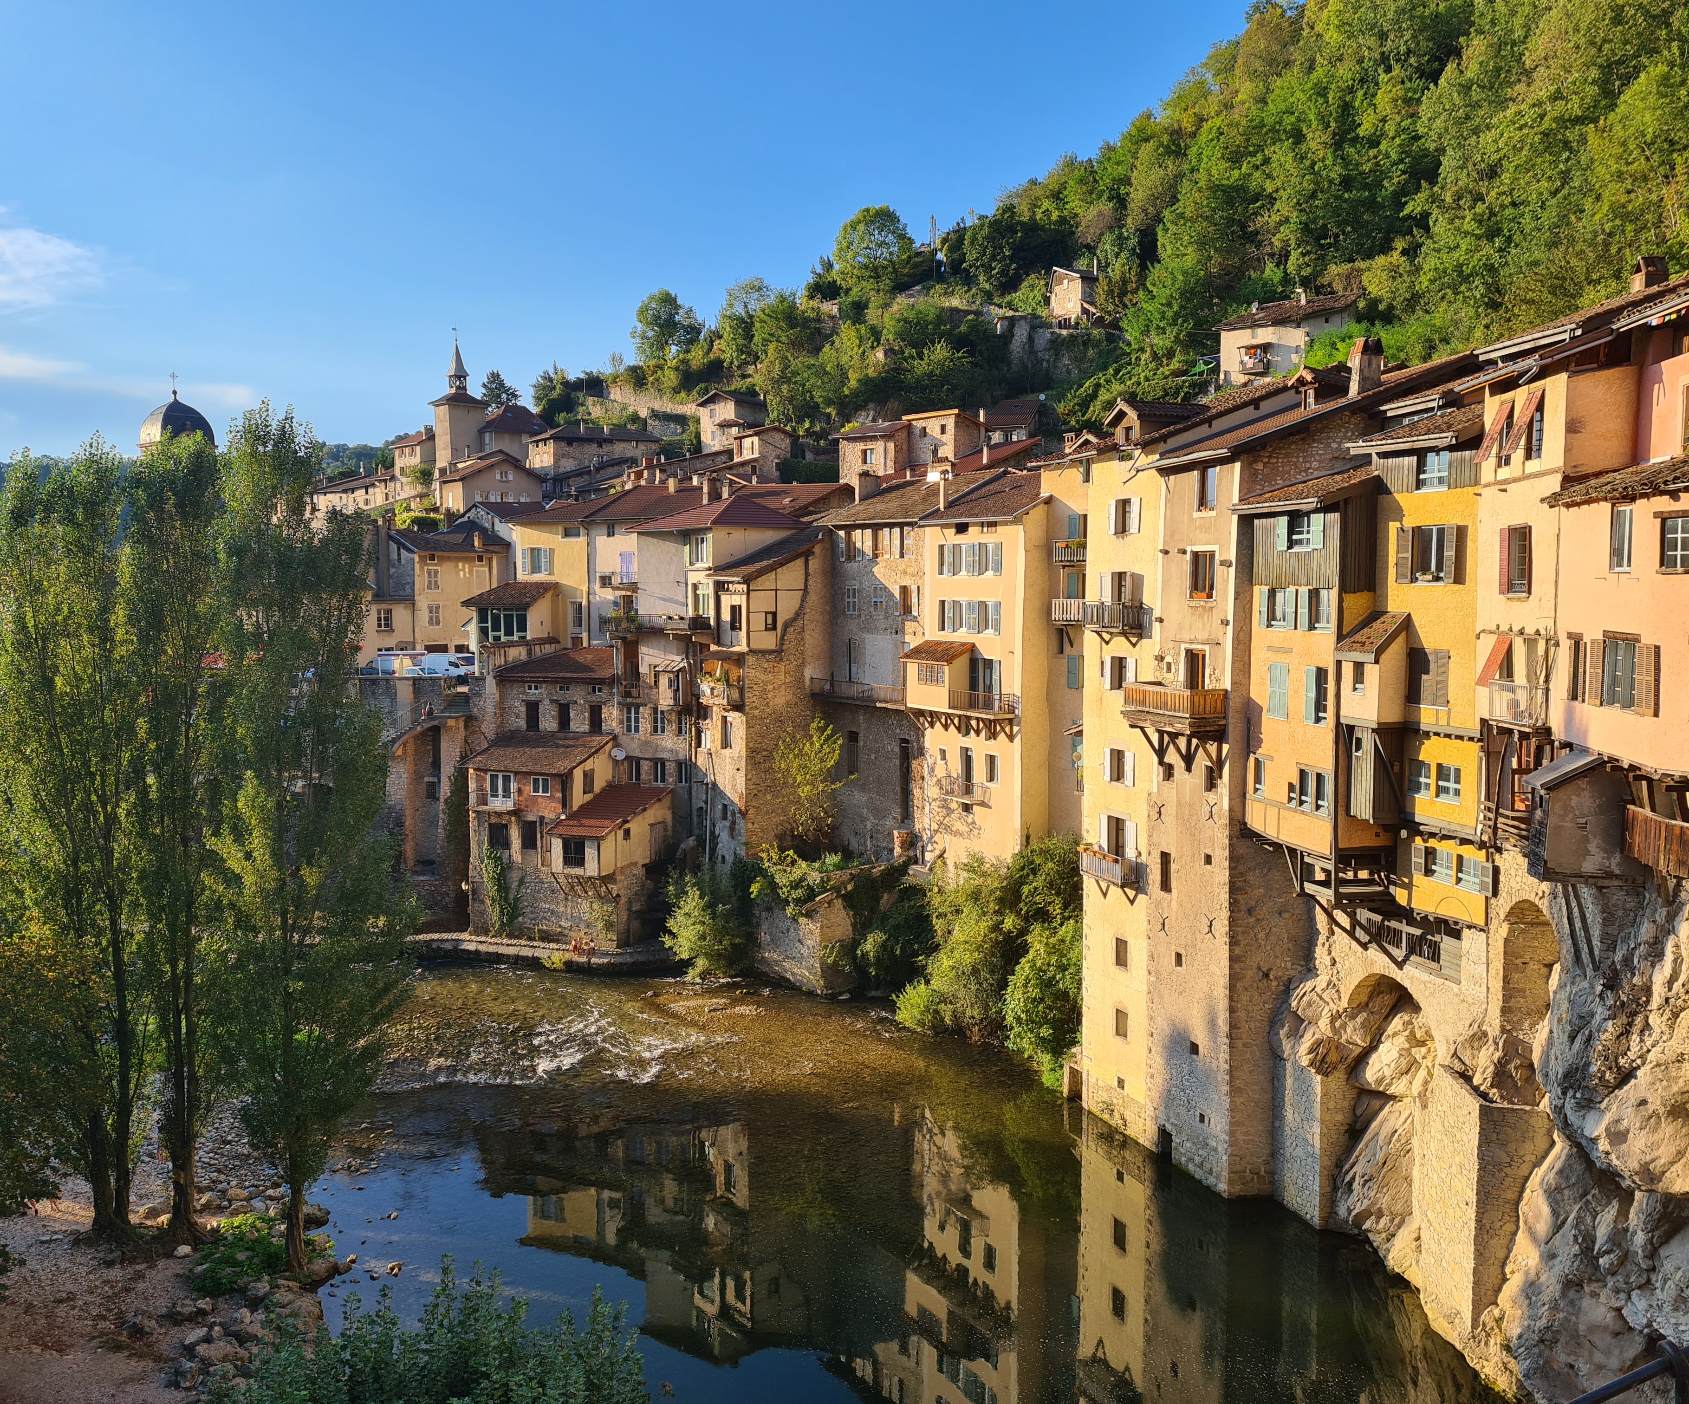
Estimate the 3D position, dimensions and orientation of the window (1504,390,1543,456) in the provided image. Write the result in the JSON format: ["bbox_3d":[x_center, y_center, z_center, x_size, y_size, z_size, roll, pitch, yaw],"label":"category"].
[{"bbox_3d":[15.599,-6.389,32.326,0.553,1.479,0.797,0,4,2],"label":"window"}]

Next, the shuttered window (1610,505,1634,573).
[{"bbox_3d":[15.960,-3.320,28.888,0.150,1.349,0.776,0,4,-3],"label":"shuttered window"}]

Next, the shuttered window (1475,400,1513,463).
[{"bbox_3d":[15.652,-6.462,33.851,0.529,1.354,0.754,0,4,2],"label":"shuttered window"}]

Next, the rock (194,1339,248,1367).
[{"bbox_3d":[-16.048,16.717,36.160,1.133,0.492,0.788,0,5,0],"label":"rock"}]

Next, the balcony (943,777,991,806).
[{"bbox_3d":[5.796,4.284,69.047,0.739,0.955,2.470,-3,5,-33],"label":"balcony"}]

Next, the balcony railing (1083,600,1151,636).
[{"bbox_3d":[9.423,-2.989,49.422,0.791,0.998,2.578,-2,4,-21],"label":"balcony railing"}]

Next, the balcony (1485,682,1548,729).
[{"bbox_3d":[16.872,0.039,35.127,0.640,0.985,2.265,0,5,2],"label":"balcony"}]

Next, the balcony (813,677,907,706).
[{"bbox_3d":[0.678,-0.539,75.076,0.118,0.955,9.007,-3,5,-33],"label":"balcony"}]

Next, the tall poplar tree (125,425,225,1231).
[{"bbox_3d":[-20.056,4.211,42.304,3.251,24.366,3.251,0,5,0],"label":"tall poplar tree"}]

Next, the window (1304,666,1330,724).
[{"bbox_3d":[14.631,-0.192,43.698,0.197,1.773,1.330,-1,5,-13],"label":"window"}]

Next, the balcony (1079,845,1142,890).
[{"bbox_3d":[9.420,5.753,50.177,0.683,1.153,2.772,-2,4,-21],"label":"balcony"}]

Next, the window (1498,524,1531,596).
[{"bbox_3d":[15.816,-3.318,33.148,0.200,1.599,1.690,0,4,2],"label":"window"}]

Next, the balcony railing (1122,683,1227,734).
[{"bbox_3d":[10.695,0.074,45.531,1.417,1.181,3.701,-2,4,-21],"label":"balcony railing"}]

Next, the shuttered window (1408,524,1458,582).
[{"bbox_3d":[16.693,-4.220,40.173,0.246,1.625,2.068,-1,5,-13],"label":"shuttered window"}]

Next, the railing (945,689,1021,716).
[{"bbox_3d":[6.486,0.074,67.097,1.231,0.985,3.376,-3,5,-33],"label":"railing"}]

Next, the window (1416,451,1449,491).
[{"bbox_3d":[15.484,-6.076,36.976,0.150,1.033,1.154,-1,4,-19],"label":"window"}]

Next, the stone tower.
[{"bbox_3d":[-49.583,-37.066,180.649,6.000,20.032,6.000,-3,6,-37],"label":"stone tower"}]

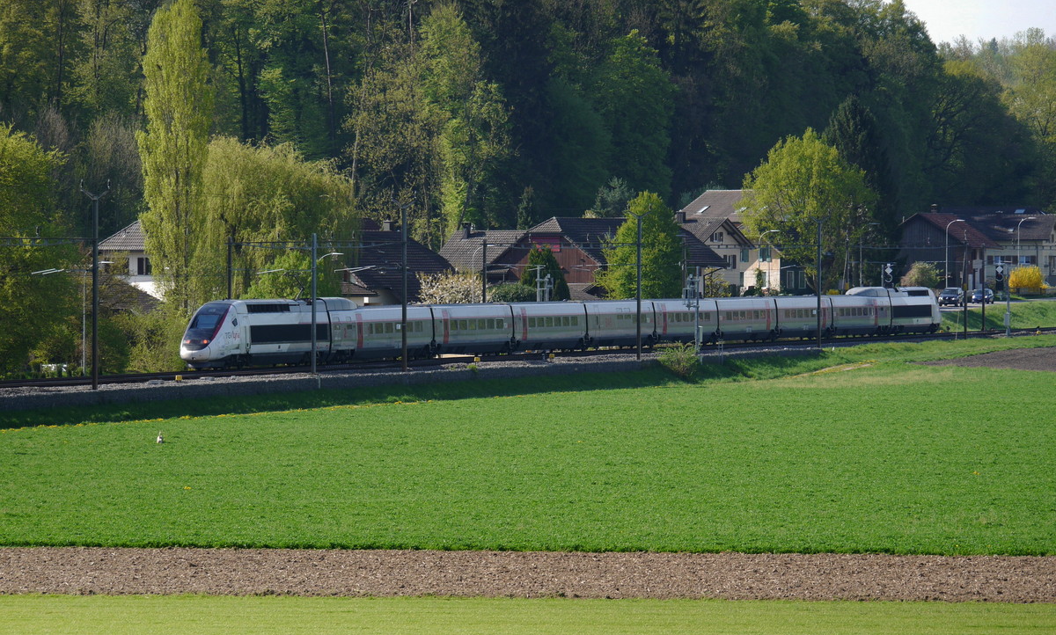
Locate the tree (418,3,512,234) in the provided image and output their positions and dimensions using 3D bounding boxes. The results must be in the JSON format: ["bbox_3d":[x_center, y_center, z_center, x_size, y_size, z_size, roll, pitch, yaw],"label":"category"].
[{"bbox_3d":[-5.280,-13.995,553.000,8.000,24.500,7.500,0,1,0],"label":"tree"}]

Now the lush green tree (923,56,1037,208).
[{"bbox_3d":[52.907,-17.636,770.000,13.163,24.680,12.500,0,1,0],"label":"lush green tree"}]

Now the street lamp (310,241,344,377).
[{"bbox_3d":[-12.115,-0.504,397.000,1.950,8.271,0.500,0,1,0],"label":"street lamp"}]

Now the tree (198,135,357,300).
[{"bbox_3d":[-17.364,-4.760,457.000,11.108,15.685,11.000,0,1,0],"label":"tree"}]

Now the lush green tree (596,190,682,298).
[{"bbox_3d":[8.988,-4.512,532.000,6.900,11.400,6.700,0,1,0],"label":"lush green tree"}]

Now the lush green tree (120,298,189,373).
[{"bbox_3d":[-22.017,1.286,393.000,4.200,4.500,4.000,0,1,0],"label":"lush green tree"}]

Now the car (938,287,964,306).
[{"bbox_3d":[40.142,-1.908,624.000,1.820,1.760,4.500,0,1,14],"label":"car"}]

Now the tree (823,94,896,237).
[{"bbox_3d":[32.422,-12.066,650.000,7.813,19.879,7.600,0,1,0],"label":"tree"}]

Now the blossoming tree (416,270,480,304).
[{"bbox_3d":[-5.838,-0.484,483.000,4.900,6.000,4.800,0,1,0],"label":"blossoming tree"}]

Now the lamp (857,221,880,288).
[{"bbox_3d":[31.274,-4.623,602.000,1.850,8.000,0.350,0,1,16],"label":"lamp"}]

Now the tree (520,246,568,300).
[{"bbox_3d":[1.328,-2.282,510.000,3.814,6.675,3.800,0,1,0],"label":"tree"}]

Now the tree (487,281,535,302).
[{"bbox_3d":[-1.211,-0.033,490.000,3.700,5.000,3.600,0,1,0],"label":"tree"}]

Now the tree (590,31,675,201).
[{"bbox_3d":[10.603,-17.001,670.000,8.590,24.248,8.700,0,1,0],"label":"tree"}]

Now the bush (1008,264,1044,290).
[{"bbox_3d":[49.706,-3.992,657.000,3.510,2.808,2.800,0,1,0],"label":"bush"}]

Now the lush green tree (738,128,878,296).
[{"bbox_3d":[25.356,-9.064,598.000,12.299,16.292,12.000,0,1,0],"label":"lush green tree"}]

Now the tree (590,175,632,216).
[{"bbox_3d":[7.067,-6.245,560.000,4.600,11.500,4.600,0,1,0],"label":"tree"}]

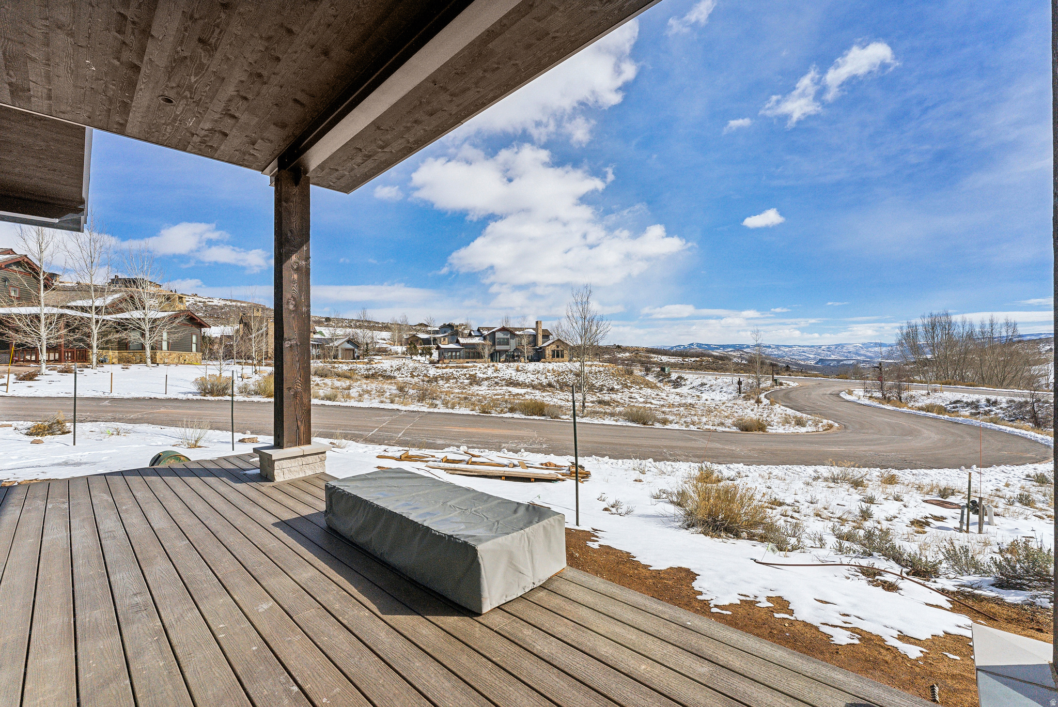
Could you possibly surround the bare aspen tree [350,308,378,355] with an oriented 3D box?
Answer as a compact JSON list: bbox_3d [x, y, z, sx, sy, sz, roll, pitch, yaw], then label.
[{"bbox_3d":[-34.397,-4.569,92.000,5.500,10.170,5.500,0,0,0],"label":"bare aspen tree"}]

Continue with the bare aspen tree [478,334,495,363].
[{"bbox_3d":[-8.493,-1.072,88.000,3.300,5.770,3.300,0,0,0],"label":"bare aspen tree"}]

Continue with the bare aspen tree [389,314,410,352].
[{"bbox_3d":[-30.894,-4.821,105.000,4.700,8.850,4.700,0,0,0],"label":"bare aspen tree"}]

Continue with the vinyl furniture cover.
[{"bbox_3d":[-0.675,1.135,3.000,1.840,0.315,0.660,-2,-2,43],"label":"vinyl furniture cover"}]

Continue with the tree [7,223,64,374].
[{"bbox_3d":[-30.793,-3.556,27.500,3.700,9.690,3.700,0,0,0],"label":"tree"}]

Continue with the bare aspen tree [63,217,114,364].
[{"bbox_3d":[-29.329,-4.340,29.500,3.600,10.670,3.600,0,0,0],"label":"bare aspen tree"}]

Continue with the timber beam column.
[{"bbox_3d":[-2.710,-0.375,5.070,0.580,3.500,0.580,0,0,43],"label":"timber beam column"}]

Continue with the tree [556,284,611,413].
[{"bbox_3d":[2.025,-0.186,16.500,2.100,4.820,2.100,0,0,0],"label":"tree"}]

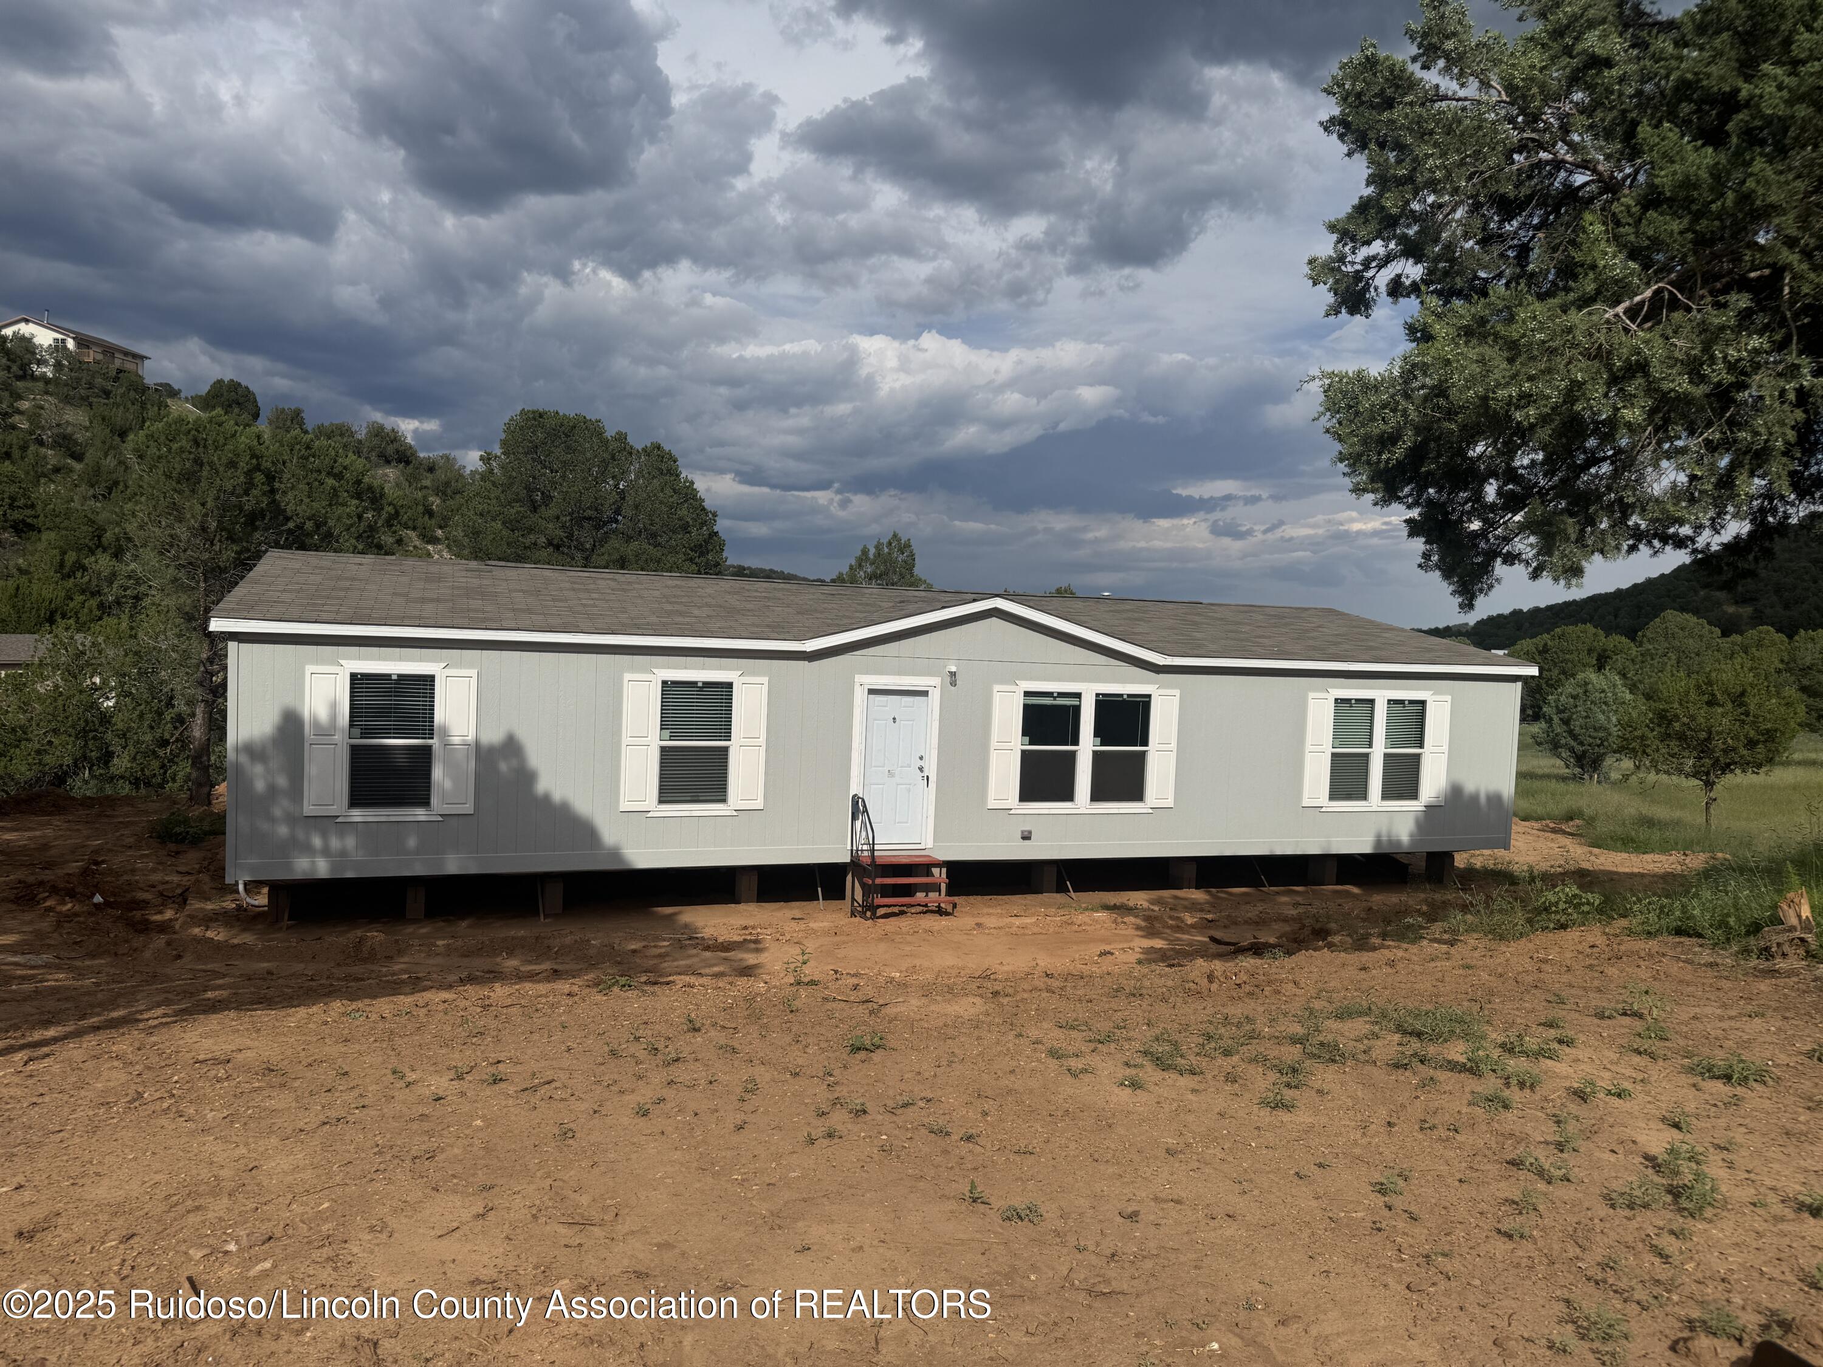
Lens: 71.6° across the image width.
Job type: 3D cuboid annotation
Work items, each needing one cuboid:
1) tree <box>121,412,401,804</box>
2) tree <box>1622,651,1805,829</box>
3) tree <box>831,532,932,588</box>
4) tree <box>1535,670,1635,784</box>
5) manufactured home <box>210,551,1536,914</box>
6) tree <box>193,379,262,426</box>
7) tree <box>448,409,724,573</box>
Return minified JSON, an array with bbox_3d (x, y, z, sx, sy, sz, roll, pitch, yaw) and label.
[{"bbox_3d":[-11.128,-1.229,21.465,4.500,6.700,4.500,1,3,-27],"label":"tree"},{"bbox_3d":[17.564,1.266,27.897,3.700,3.950,3.700,4,3,32],"label":"tree"},{"bbox_3d":[-1.216,-2.118,48.180,4.600,7.300,4.600,2,3,-2],"label":"tree"},{"bbox_3d":[18.033,1.183,34.076,2.750,3.100,2.750,4,3,28],"label":"tree"},{"bbox_3d":[-0.528,0.435,20.133,17.430,4.090,9.200,1,3,-20],"label":"manufactured home"},{"bbox_3d":[-56.836,-22.983,105.118,5.200,4.800,5.200,1,3,-29],"label":"tree"},{"bbox_3d":[-9.472,-3.219,36.226,7.400,9.200,7.400,2,3,-15],"label":"tree"}]

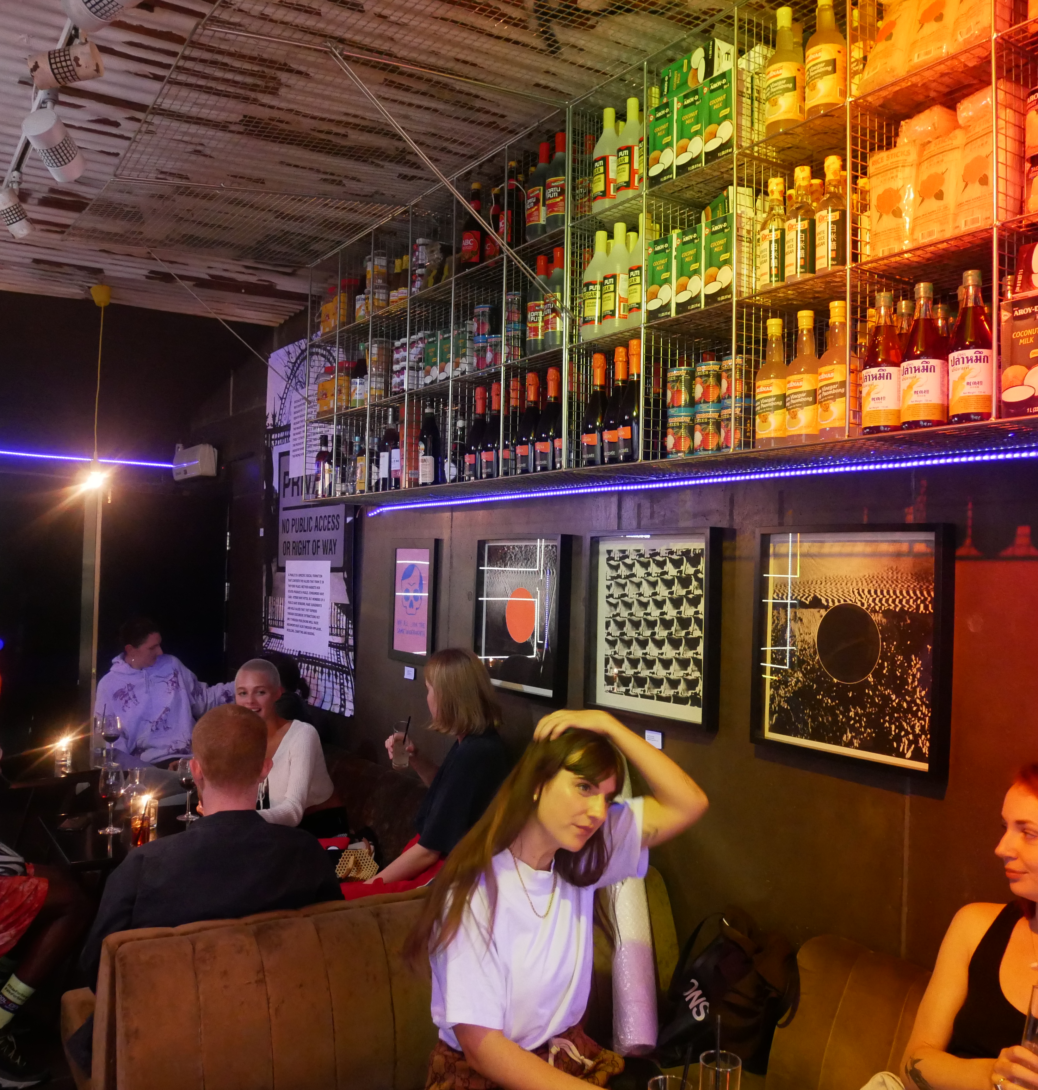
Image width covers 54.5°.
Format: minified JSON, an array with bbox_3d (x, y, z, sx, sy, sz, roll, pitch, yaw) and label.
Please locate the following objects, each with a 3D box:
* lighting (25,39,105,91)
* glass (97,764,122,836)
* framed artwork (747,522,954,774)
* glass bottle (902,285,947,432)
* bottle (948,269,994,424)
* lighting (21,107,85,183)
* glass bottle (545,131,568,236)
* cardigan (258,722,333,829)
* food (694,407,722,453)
[{"bbox_3d":[-1.035,-1.096,2.304,0.142,0.074,0.074,-14,0,-5],"label":"lighting"},{"bbox_3d":[-1.255,0.783,3.100,0.074,0.206,0.074,2,-2,-35],"label":"glass"},{"bbox_3d":[0.771,0.229,2.380,0.050,0.543,0.530,2,-2,-34],"label":"framed artwork"},{"bbox_3d":[0.754,-0.350,1.874,0.080,0.280,0.080,2,-2,-34],"label":"glass bottle"},{"bbox_3d":[0.810,-0.350,1.801,0.076,0.277,0.076,2,-2,-34],"label":"bottle"},{"bbox_3d":[-1.269,-1.093,2.766,0.093,0.098,0.165,1,-29,11],"label":"lighting"},{"bbox_3d":[0.120,-1.022,2.877,0.085,0.306,0.085,1,-1,0],"label":"glass bottle"},{"bbox_3d":[-0.817,0.784,3.480,0.320,0.370,0.400,2,-2,-44],"label":"cardigan"},{"bbox_3d":[0.455,-0.259,2.352,0.087,0.112,0.087,1,-1,0],"label":"food"}]

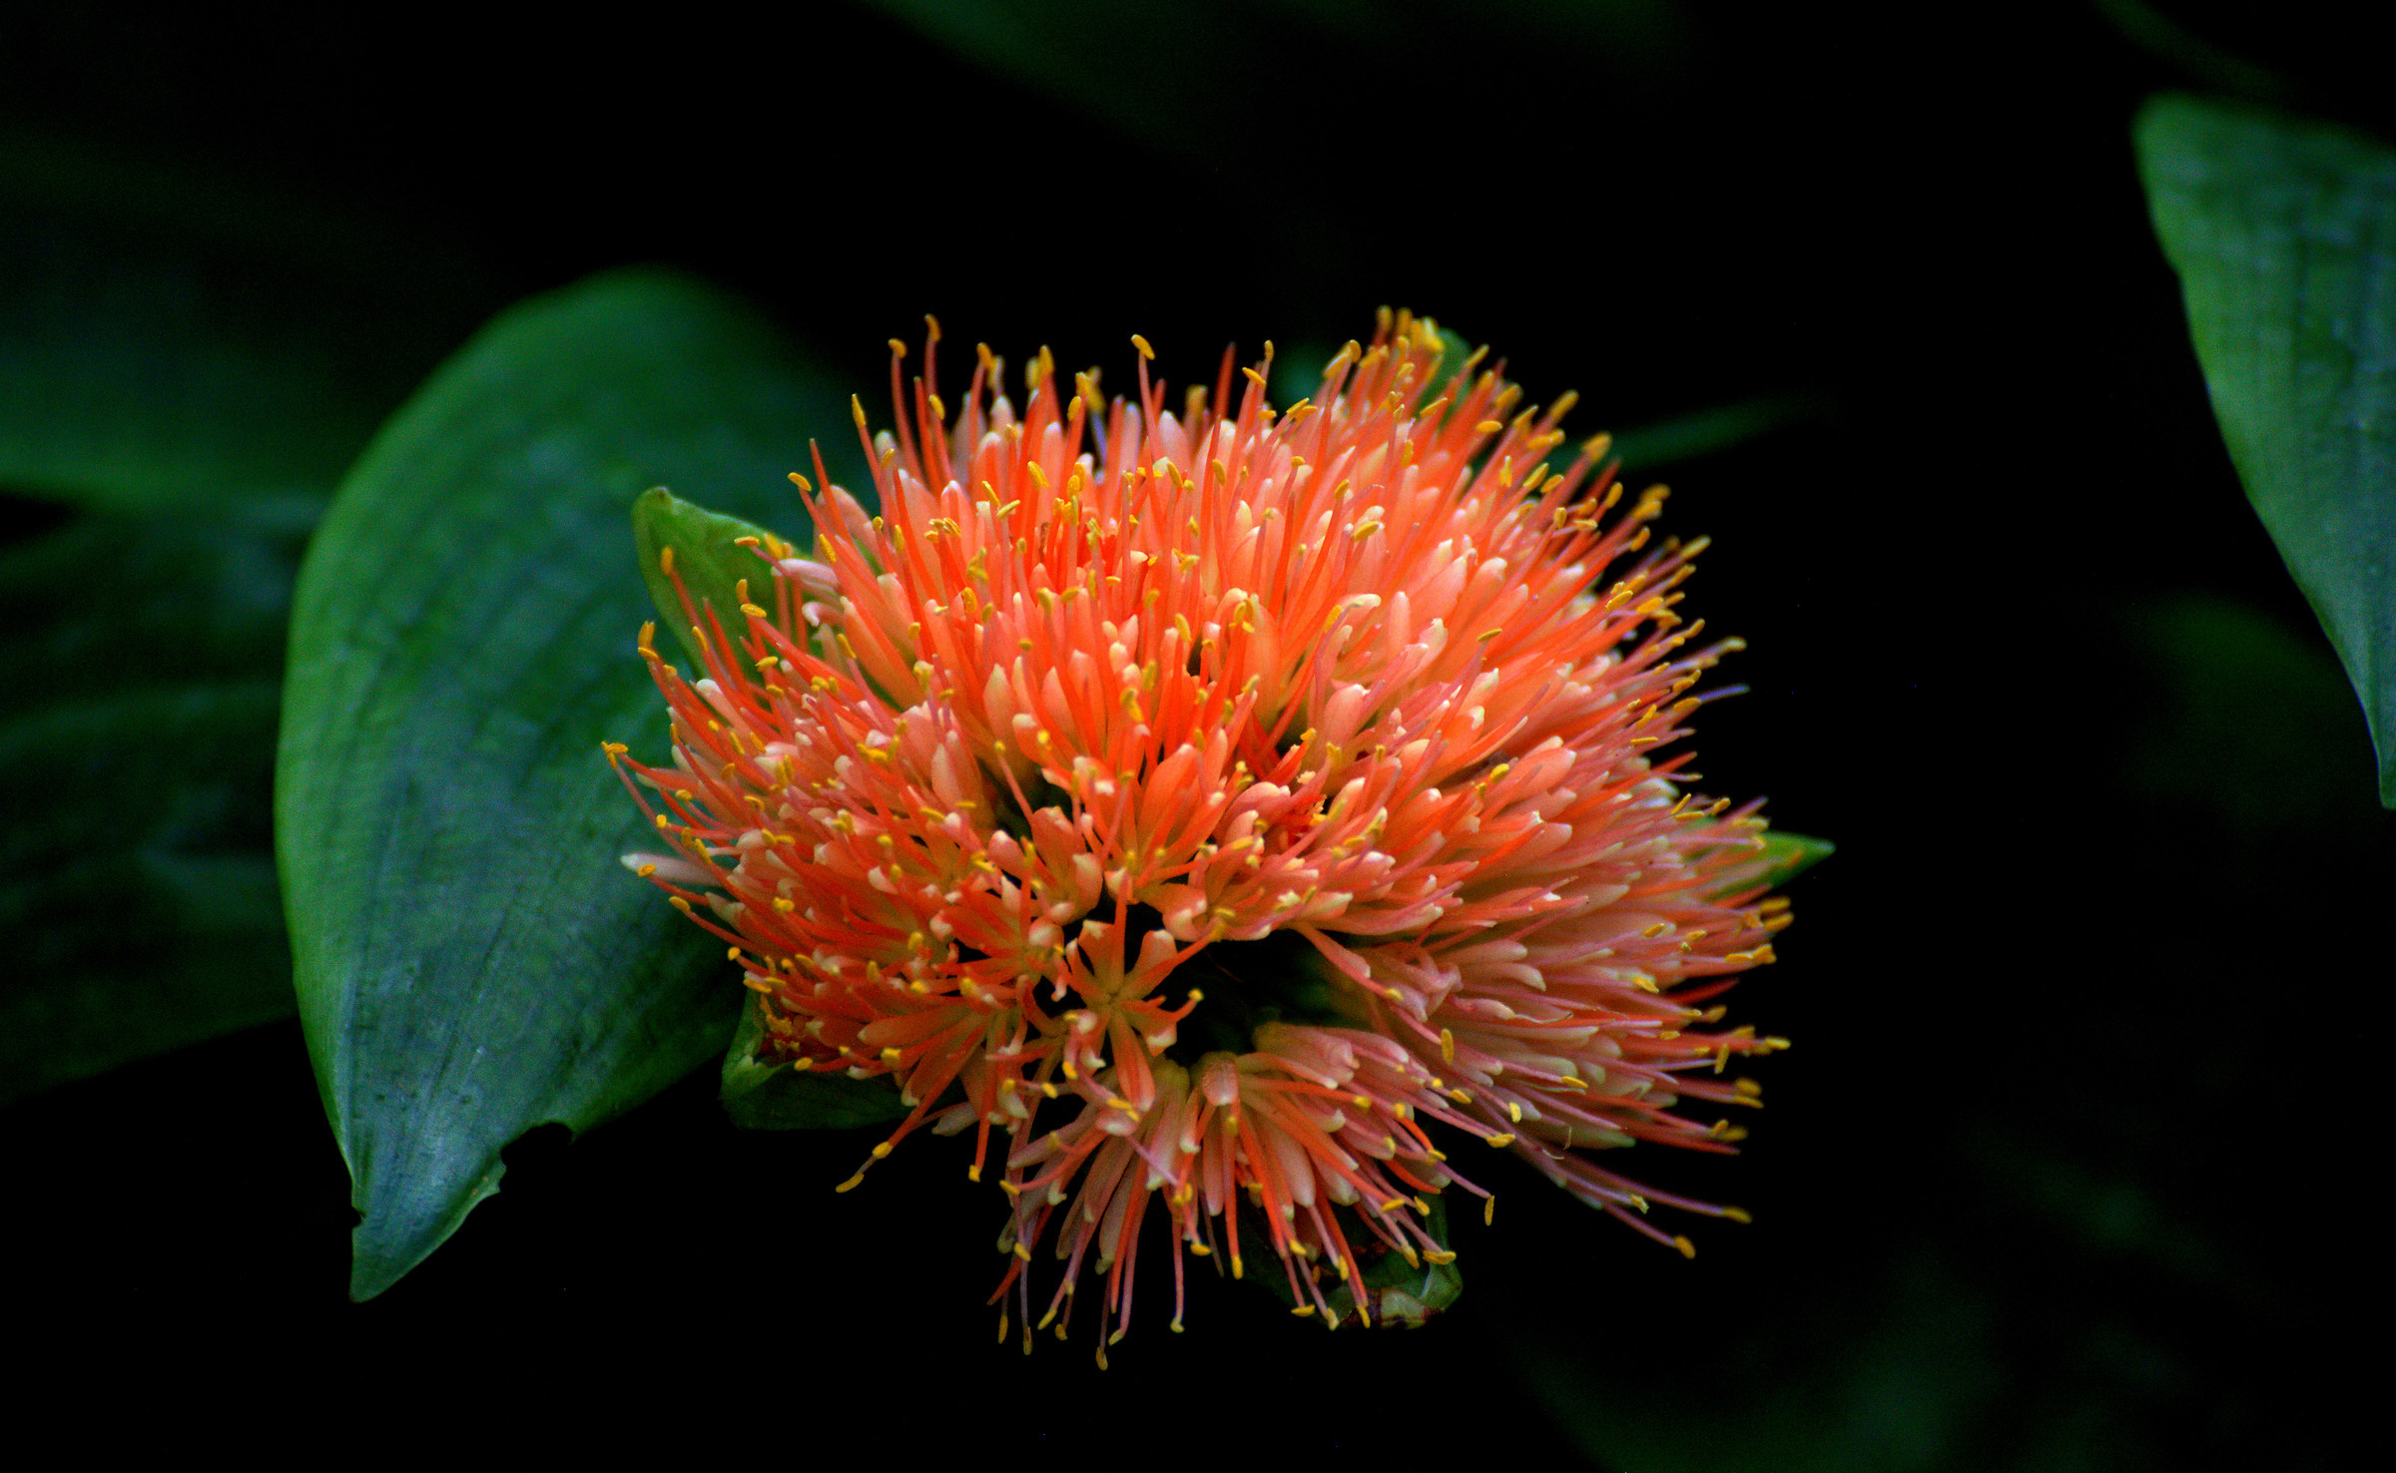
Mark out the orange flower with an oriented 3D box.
[{"bbox_3d":[0.001,0.010,1.900,0.115,0.090,0.112,0,33,0],"label":"orange flower"}]

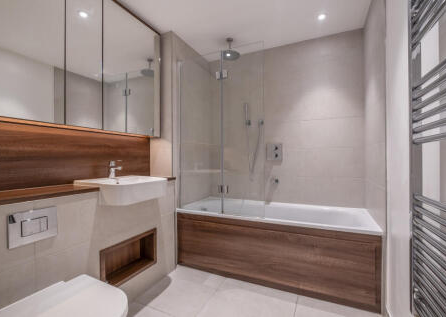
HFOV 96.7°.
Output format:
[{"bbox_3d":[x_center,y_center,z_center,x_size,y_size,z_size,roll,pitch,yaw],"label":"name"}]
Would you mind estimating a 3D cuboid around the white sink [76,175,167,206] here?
[{"bbox_3d":[-0.790,0.246,1.610,0.470,0.147,0.530,0,0,25],"label":"white sink"}]

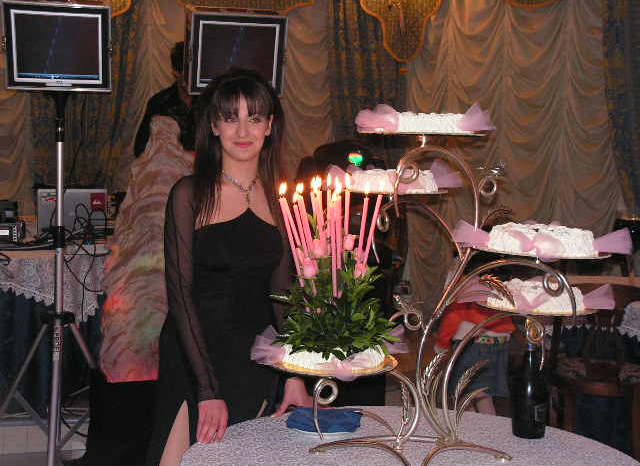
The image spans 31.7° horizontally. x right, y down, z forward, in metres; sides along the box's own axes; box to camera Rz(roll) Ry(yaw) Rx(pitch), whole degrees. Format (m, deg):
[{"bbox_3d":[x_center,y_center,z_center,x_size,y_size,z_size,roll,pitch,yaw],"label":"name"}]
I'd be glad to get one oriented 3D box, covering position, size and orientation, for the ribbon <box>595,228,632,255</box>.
[{"bbox_3d":[0.695,0.020,2.670,0.085,0.066,0.080,0,6,-19],"label":"ribbon"}]

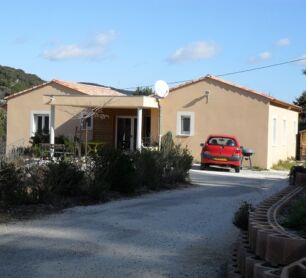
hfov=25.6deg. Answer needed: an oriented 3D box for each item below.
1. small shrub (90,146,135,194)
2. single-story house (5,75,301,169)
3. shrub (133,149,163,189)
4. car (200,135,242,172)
[{"bbox_3d":[-1.049,0.824,17.900,1.200,1.220,1.100,1,1,0],"label":"small shrub"},{"bbox_3d":[0.513,-0.982,38.411,14.362,4.400,11.300,1,1,19],"label":"single-story house"},{"bbox_3d":[-0.157,0.861,19.200,0.840,1.150,0.850,1,1,0],"label":"shrub"},{"bbox_3d":[3.064,0.600,29.788,1.660,1.500,3.600,4,1,6],"label":"car"}]

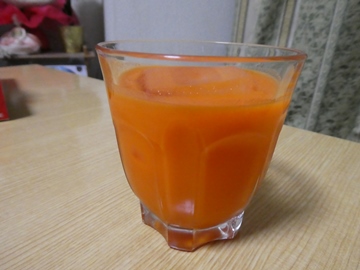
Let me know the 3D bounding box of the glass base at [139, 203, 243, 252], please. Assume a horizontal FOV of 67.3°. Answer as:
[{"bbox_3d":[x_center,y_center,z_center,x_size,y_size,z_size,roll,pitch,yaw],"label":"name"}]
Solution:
[{"bbox_3d":[0.006,0.038,0.146,0.054,0.013,0.053,6,23,11],"label":"glass base"}]

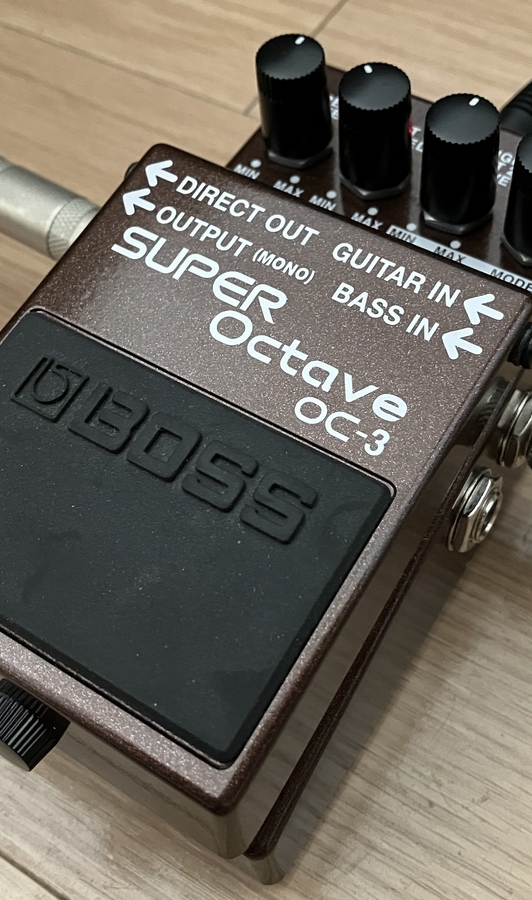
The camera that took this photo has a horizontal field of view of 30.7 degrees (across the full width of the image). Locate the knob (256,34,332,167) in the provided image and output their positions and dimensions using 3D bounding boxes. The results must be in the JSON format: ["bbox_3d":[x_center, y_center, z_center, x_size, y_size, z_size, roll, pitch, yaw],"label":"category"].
[{"bbox_3d":[0.005,-0.064,0.177,0.013,0.019,0.013,-3,62,5],"label":"knob"}]

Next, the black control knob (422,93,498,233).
[{"bbox_3d":[0.033,-0.049,0.166,0.013,0.019,0.013,-3,62,5],"label":"black control knob"}]

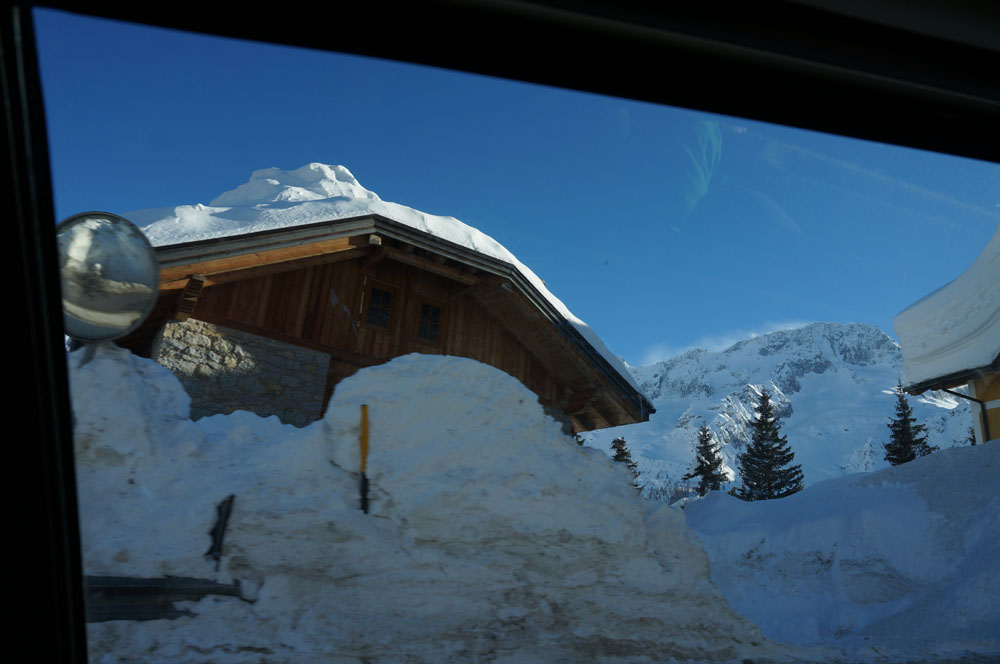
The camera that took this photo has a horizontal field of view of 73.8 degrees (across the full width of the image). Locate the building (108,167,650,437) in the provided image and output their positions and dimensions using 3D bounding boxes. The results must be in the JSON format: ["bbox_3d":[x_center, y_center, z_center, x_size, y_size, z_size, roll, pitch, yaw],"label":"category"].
[{"bbox_3d":[-4.304,2.227,16.435,11.550,8.540,11.000,17,-22,-31],"label":"building"}]

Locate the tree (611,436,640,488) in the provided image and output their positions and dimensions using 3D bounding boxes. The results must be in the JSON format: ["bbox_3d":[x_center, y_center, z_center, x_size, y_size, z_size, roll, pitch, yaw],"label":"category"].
[{"bbox_3d":[7.582,10.583,42.738,3.400,7.800,3.400,5,-19,0],"label":"tree"}]

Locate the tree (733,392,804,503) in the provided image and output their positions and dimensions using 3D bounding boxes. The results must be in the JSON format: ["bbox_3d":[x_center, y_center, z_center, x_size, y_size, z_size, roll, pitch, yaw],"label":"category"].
[{"bbox_3d":[16.269,8.419,40.334,4.500,10.300,4.500,5,-19,0],"label":"tree"}]

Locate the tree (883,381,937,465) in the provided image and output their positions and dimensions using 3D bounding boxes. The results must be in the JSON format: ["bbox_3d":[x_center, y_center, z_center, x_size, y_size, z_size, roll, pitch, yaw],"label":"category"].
[{"bbox_3d":[27.868,8.138,45.382,4.100,10.000,4.100,5,-19,0],"label":"tree"}]

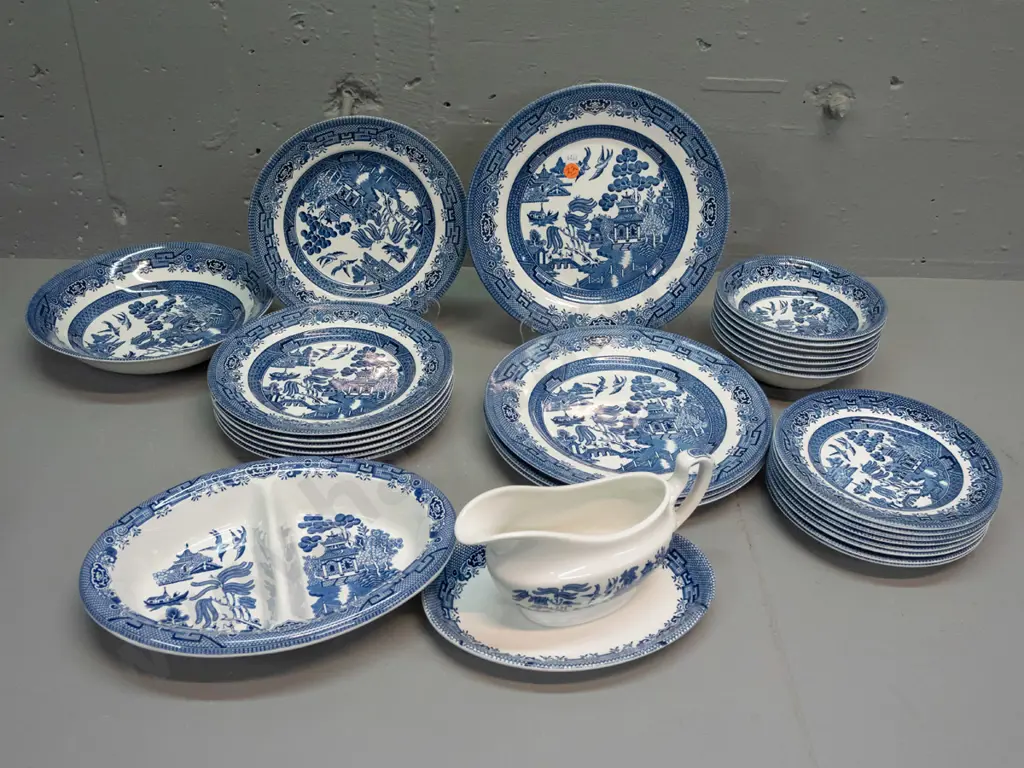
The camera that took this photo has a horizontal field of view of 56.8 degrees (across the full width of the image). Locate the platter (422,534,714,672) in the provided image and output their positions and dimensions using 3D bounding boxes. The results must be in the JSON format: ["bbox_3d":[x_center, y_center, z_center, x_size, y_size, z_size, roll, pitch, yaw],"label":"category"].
[{"bbox_3d":[0.041,0.149,0.674,0.209,0.022,0.148,-5,36,-10],"label":"platter"}]

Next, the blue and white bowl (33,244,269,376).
[{"bbox_3d":[-0.344,-0.064,0.926,0.227,0.051,0.227,1,36,-1],"label":"blue and white bowl"}]

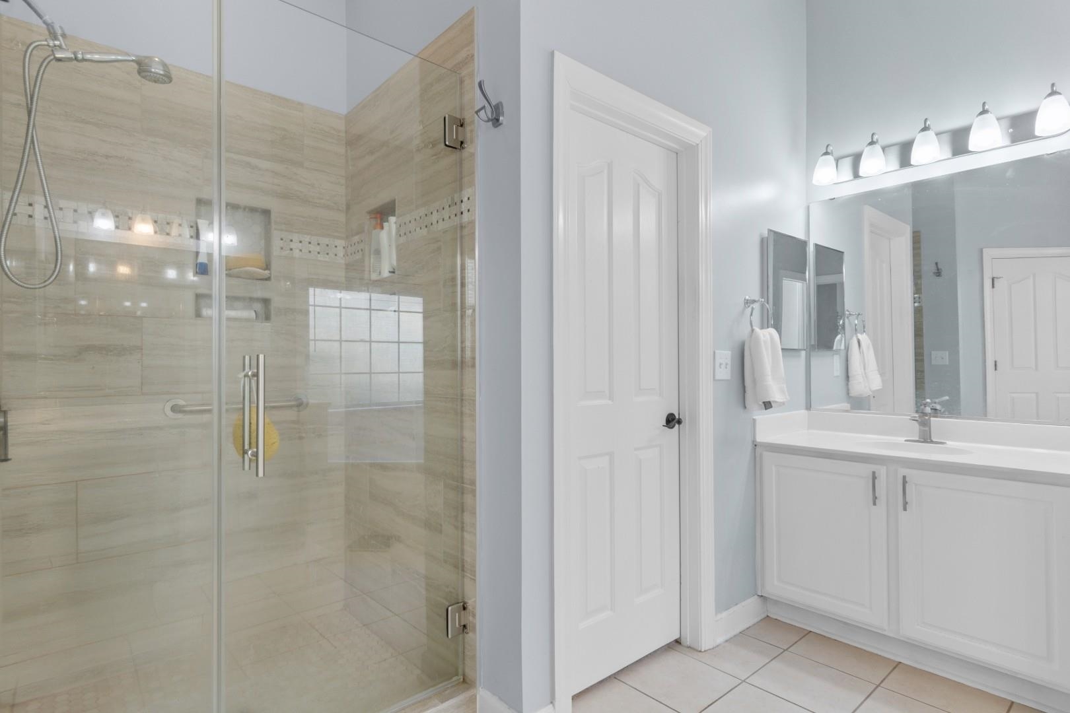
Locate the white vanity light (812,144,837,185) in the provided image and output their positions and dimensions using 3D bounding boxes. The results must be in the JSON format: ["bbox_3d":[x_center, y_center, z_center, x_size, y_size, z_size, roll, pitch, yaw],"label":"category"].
[{"bbox_3d":[1.418,-0.943,2.607,0.135,0.186,0.110,0,-1,-42],"label":"white vanity light"}]

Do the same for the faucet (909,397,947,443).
[{"bbox_3d":[1.653,0.279,2.285,0.148,0.180,0.155,0,-1,-42],"label":"faucet"}]

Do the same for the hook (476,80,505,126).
[{"bbox_3d":[-0.140,-0.779,1.650,0.073,0.125,0.055,0,-1,-40],"label":"hook"}]

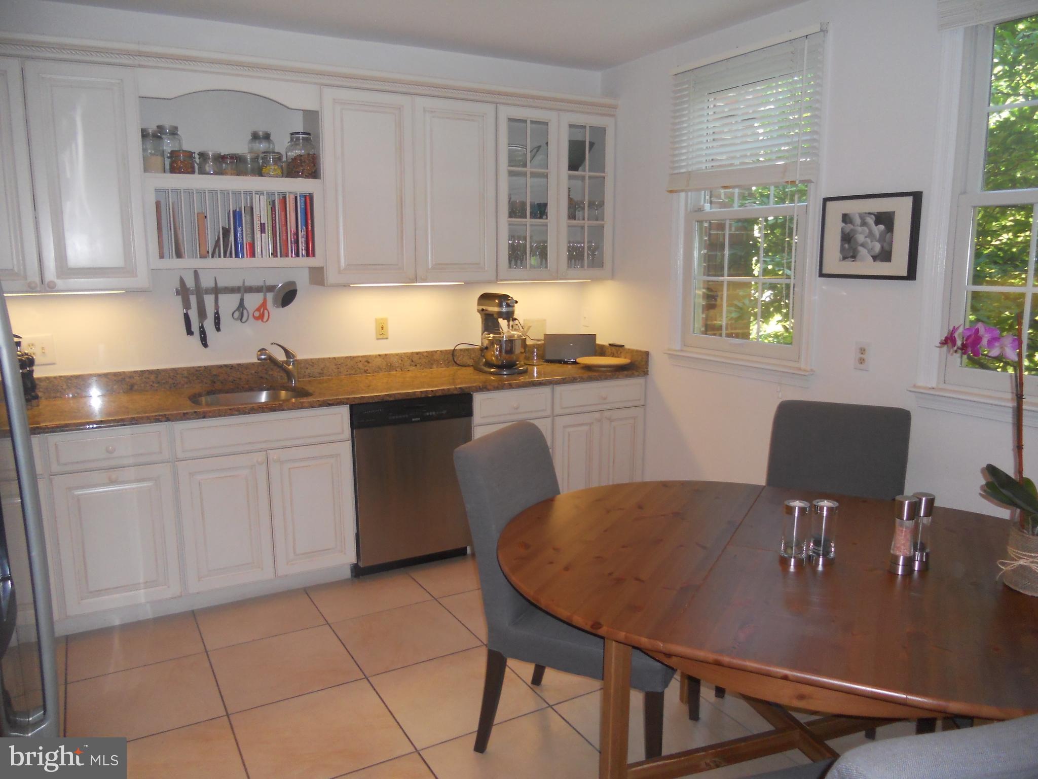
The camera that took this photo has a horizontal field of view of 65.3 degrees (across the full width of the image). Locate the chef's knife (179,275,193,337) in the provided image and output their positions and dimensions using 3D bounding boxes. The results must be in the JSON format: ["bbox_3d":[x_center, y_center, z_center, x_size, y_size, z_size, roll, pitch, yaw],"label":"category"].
[{"bbox_3d":[-1.557,-0.392,3.797,0.044,0.285,0.022,-12,15,-27],"label":"chef's knife"}]

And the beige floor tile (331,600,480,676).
[{"bbox_3d":[-0.465,1.003,3.301,0.485,0.010,0.490,-5,11,-28],"label":"beige floor tile"}]

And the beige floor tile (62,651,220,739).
[{"bbox_3d":[-1.319,1.096,2.857,0.485,0.010,0.492,-6,12,-28],"label":"beige floor tile"}]

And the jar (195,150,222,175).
[{"bbox_3d":[-1.356,-0.982,3.543,0.100,0.106,0.100,-5,11,-28],"label":"jar"}]

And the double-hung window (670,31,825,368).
[{"bbox_3d":[1.008,-0.822,3.701,0.120,1.375,0.950,-5,11,-28],"label":"double-hung window"}]

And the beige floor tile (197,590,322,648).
[{"bbox_3d":[-1.114,0.986,3.480,0.487,0.010,0.395,-5,11,-28],"label":"beige floor tile"}]

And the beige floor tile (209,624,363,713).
[{"bbox_3d":[-0.890,1.045,3.065,0.485,0.010,0.490,-5,11,-28],"label":"beige floor tile"}]

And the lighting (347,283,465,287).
[{"bbox_3d":[-0.551,-0.533,4.034,0.605,0.025,0.050,-5,11,-28],"label":"lighting"}]

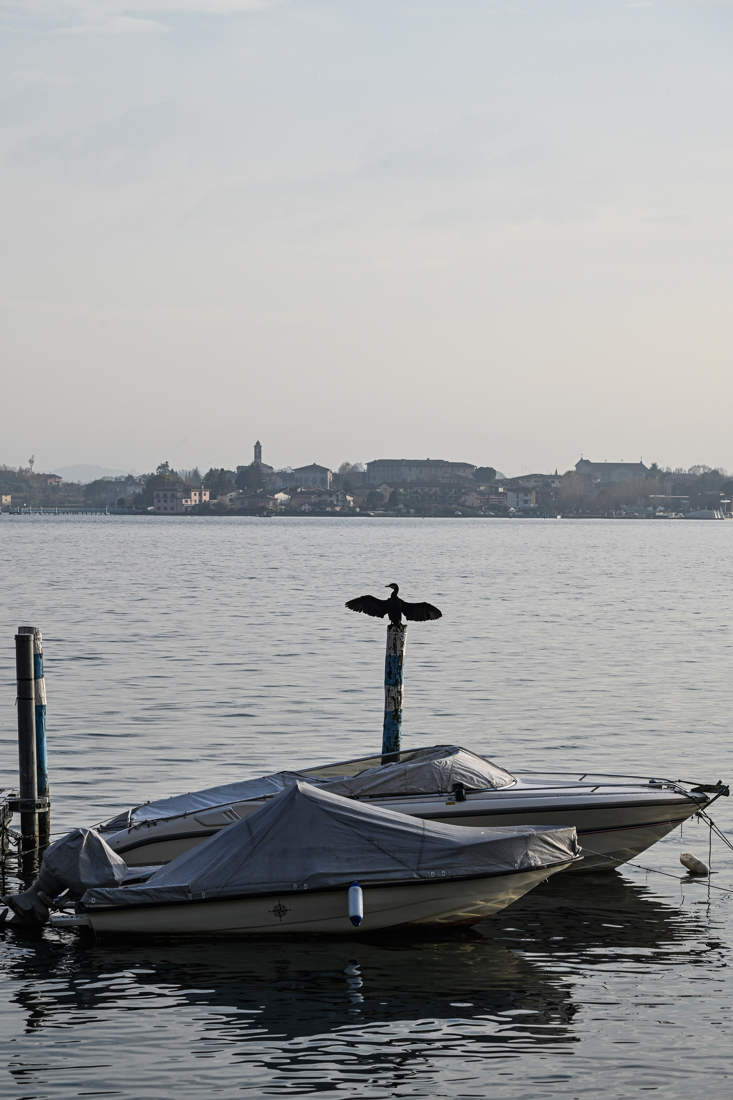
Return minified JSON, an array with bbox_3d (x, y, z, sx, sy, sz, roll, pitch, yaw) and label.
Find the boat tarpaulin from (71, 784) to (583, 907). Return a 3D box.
[{"bbox_3d":[-0.320,2.920,32.300,4.950,1.170,1.900,0,1,-4],"label":"boat tarpaulin"}]

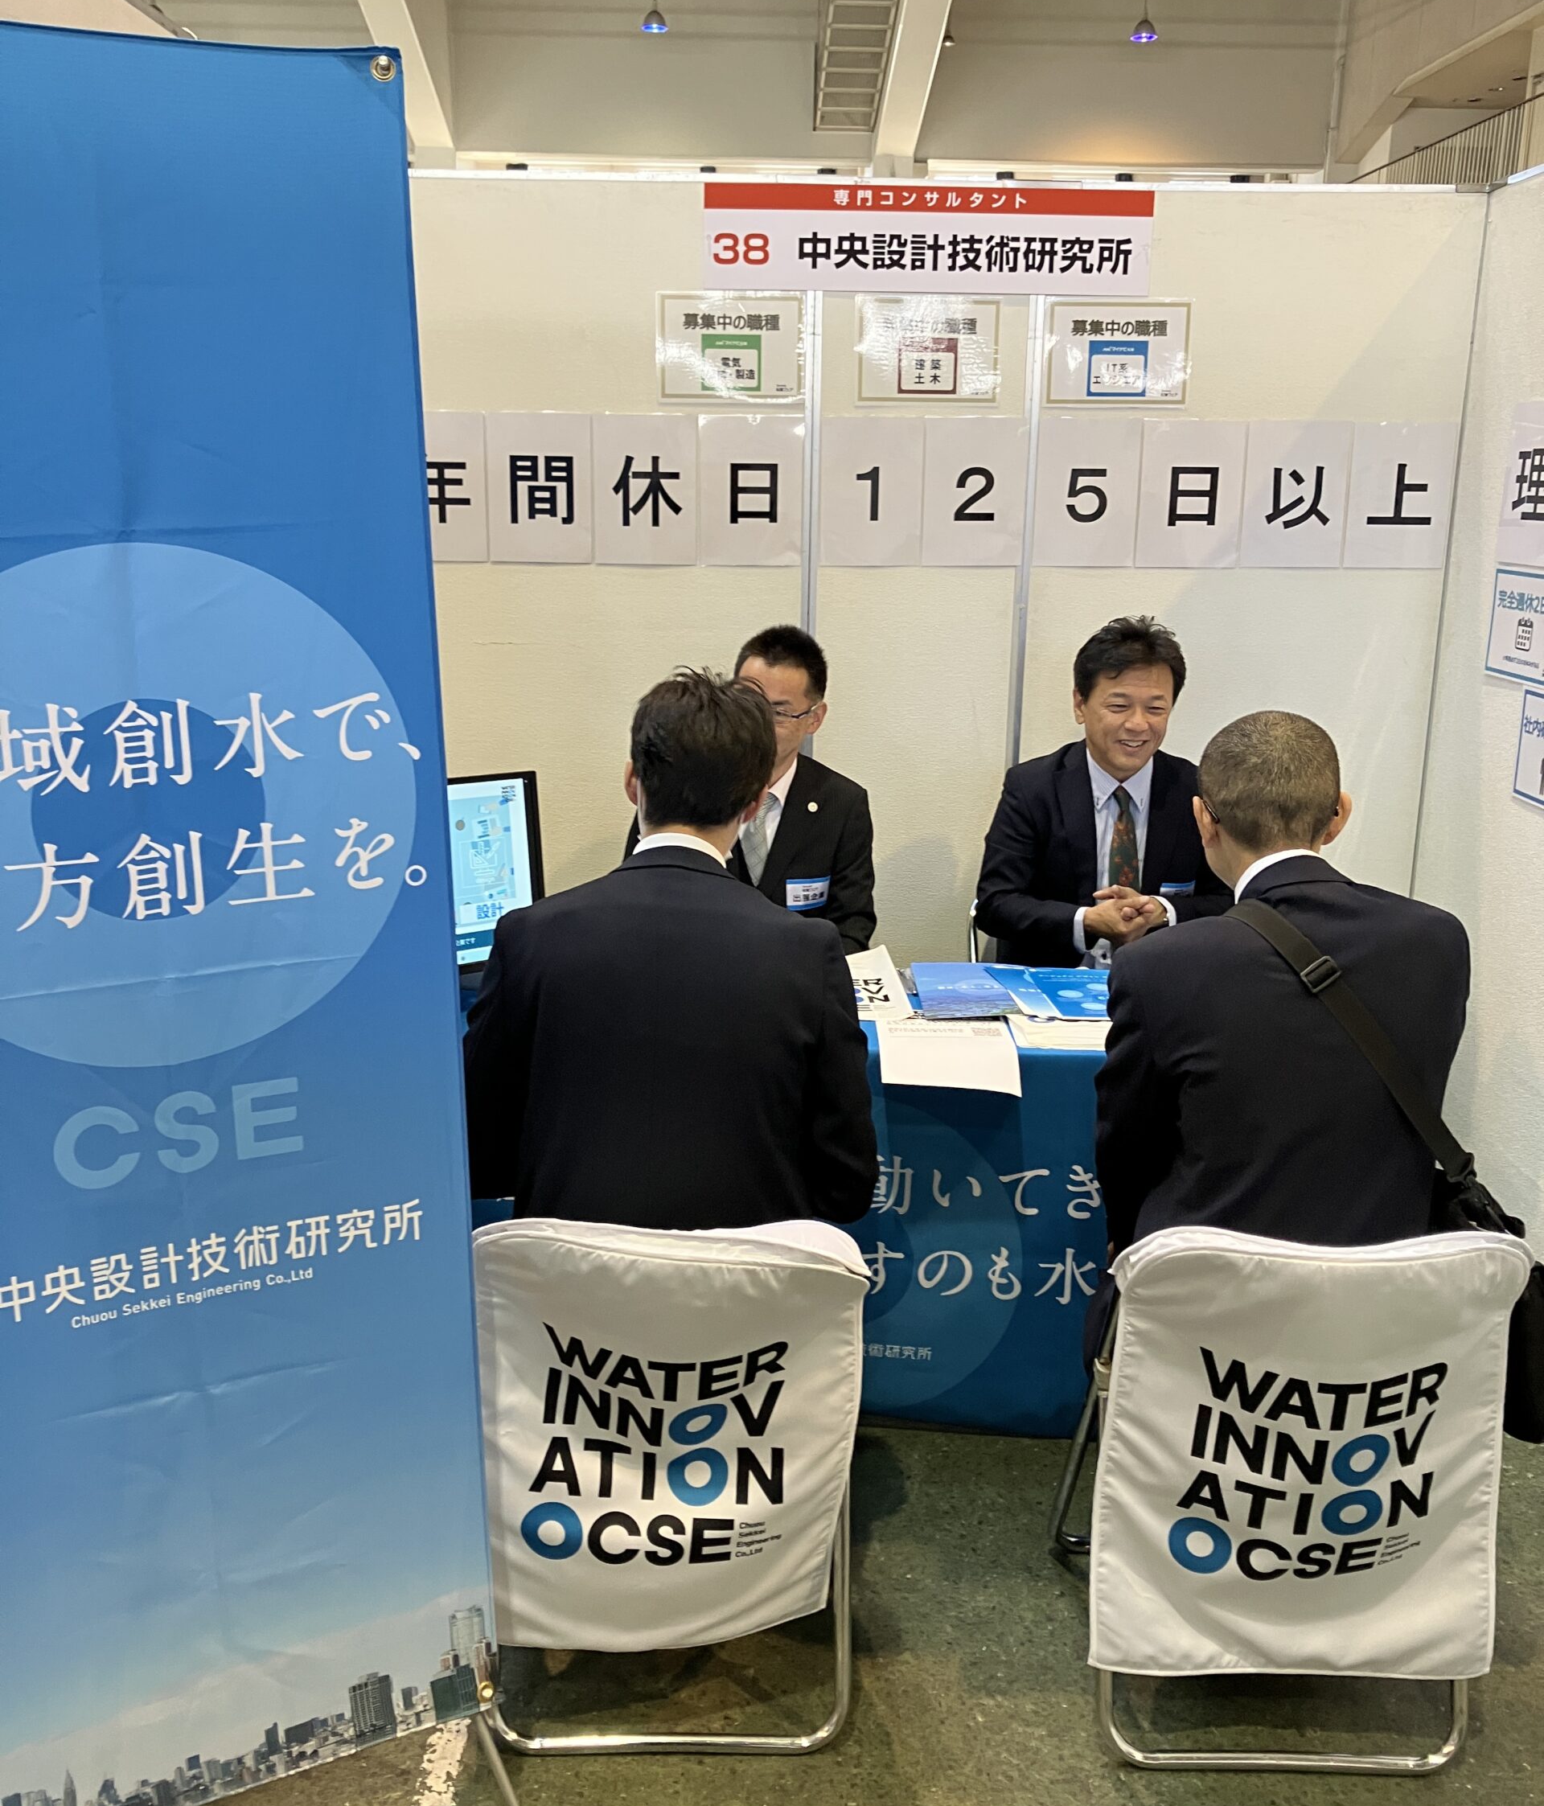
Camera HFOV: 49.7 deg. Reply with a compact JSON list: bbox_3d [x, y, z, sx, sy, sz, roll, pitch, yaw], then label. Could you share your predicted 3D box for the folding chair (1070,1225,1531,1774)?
[{"bbox_3d":[0.626,0.659,2.151,0.480,0.745,0.500,0,15,0],"label":"folding chair"}]

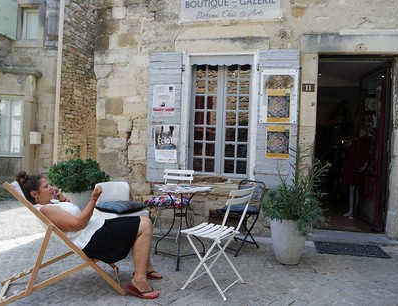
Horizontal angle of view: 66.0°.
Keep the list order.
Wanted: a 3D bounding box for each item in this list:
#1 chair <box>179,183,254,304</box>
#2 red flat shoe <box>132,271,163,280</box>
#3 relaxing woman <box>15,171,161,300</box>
[{"bbox_3d":[0.143,0.682,2.507,0.460,0.810,0.410,1,-1,28],"label":"chair"},{"bbox_3d":[-0.446,1.043,2.655,0.260,0.055,0.100,2,-1,13],"label":"red flat shoe"},{"bbox_3d":[-0.835,0.603,2.417,1.090,0.900,0.500,2,-1,-13],"label":"relaxing woman"}]

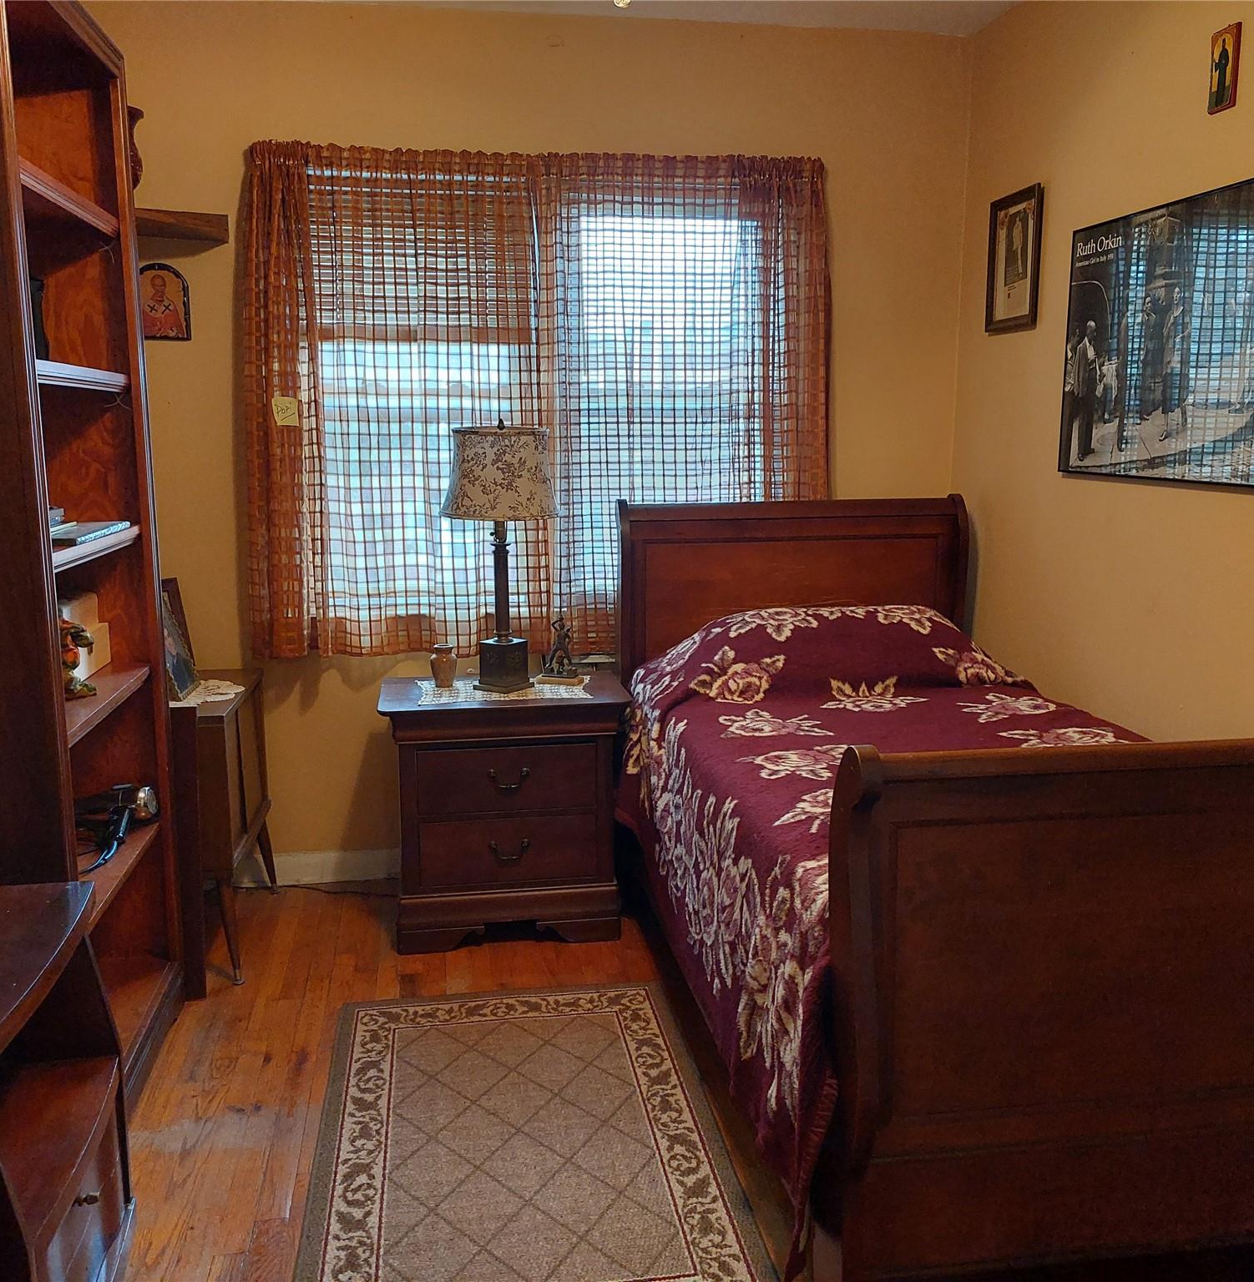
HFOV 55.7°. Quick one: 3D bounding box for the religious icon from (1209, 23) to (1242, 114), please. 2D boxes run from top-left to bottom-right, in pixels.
[{"bbox_3d":[1.194,-1.141,2.368,0.013,0.150,0.075,-2,11,-9],"label":"religious icon"}]

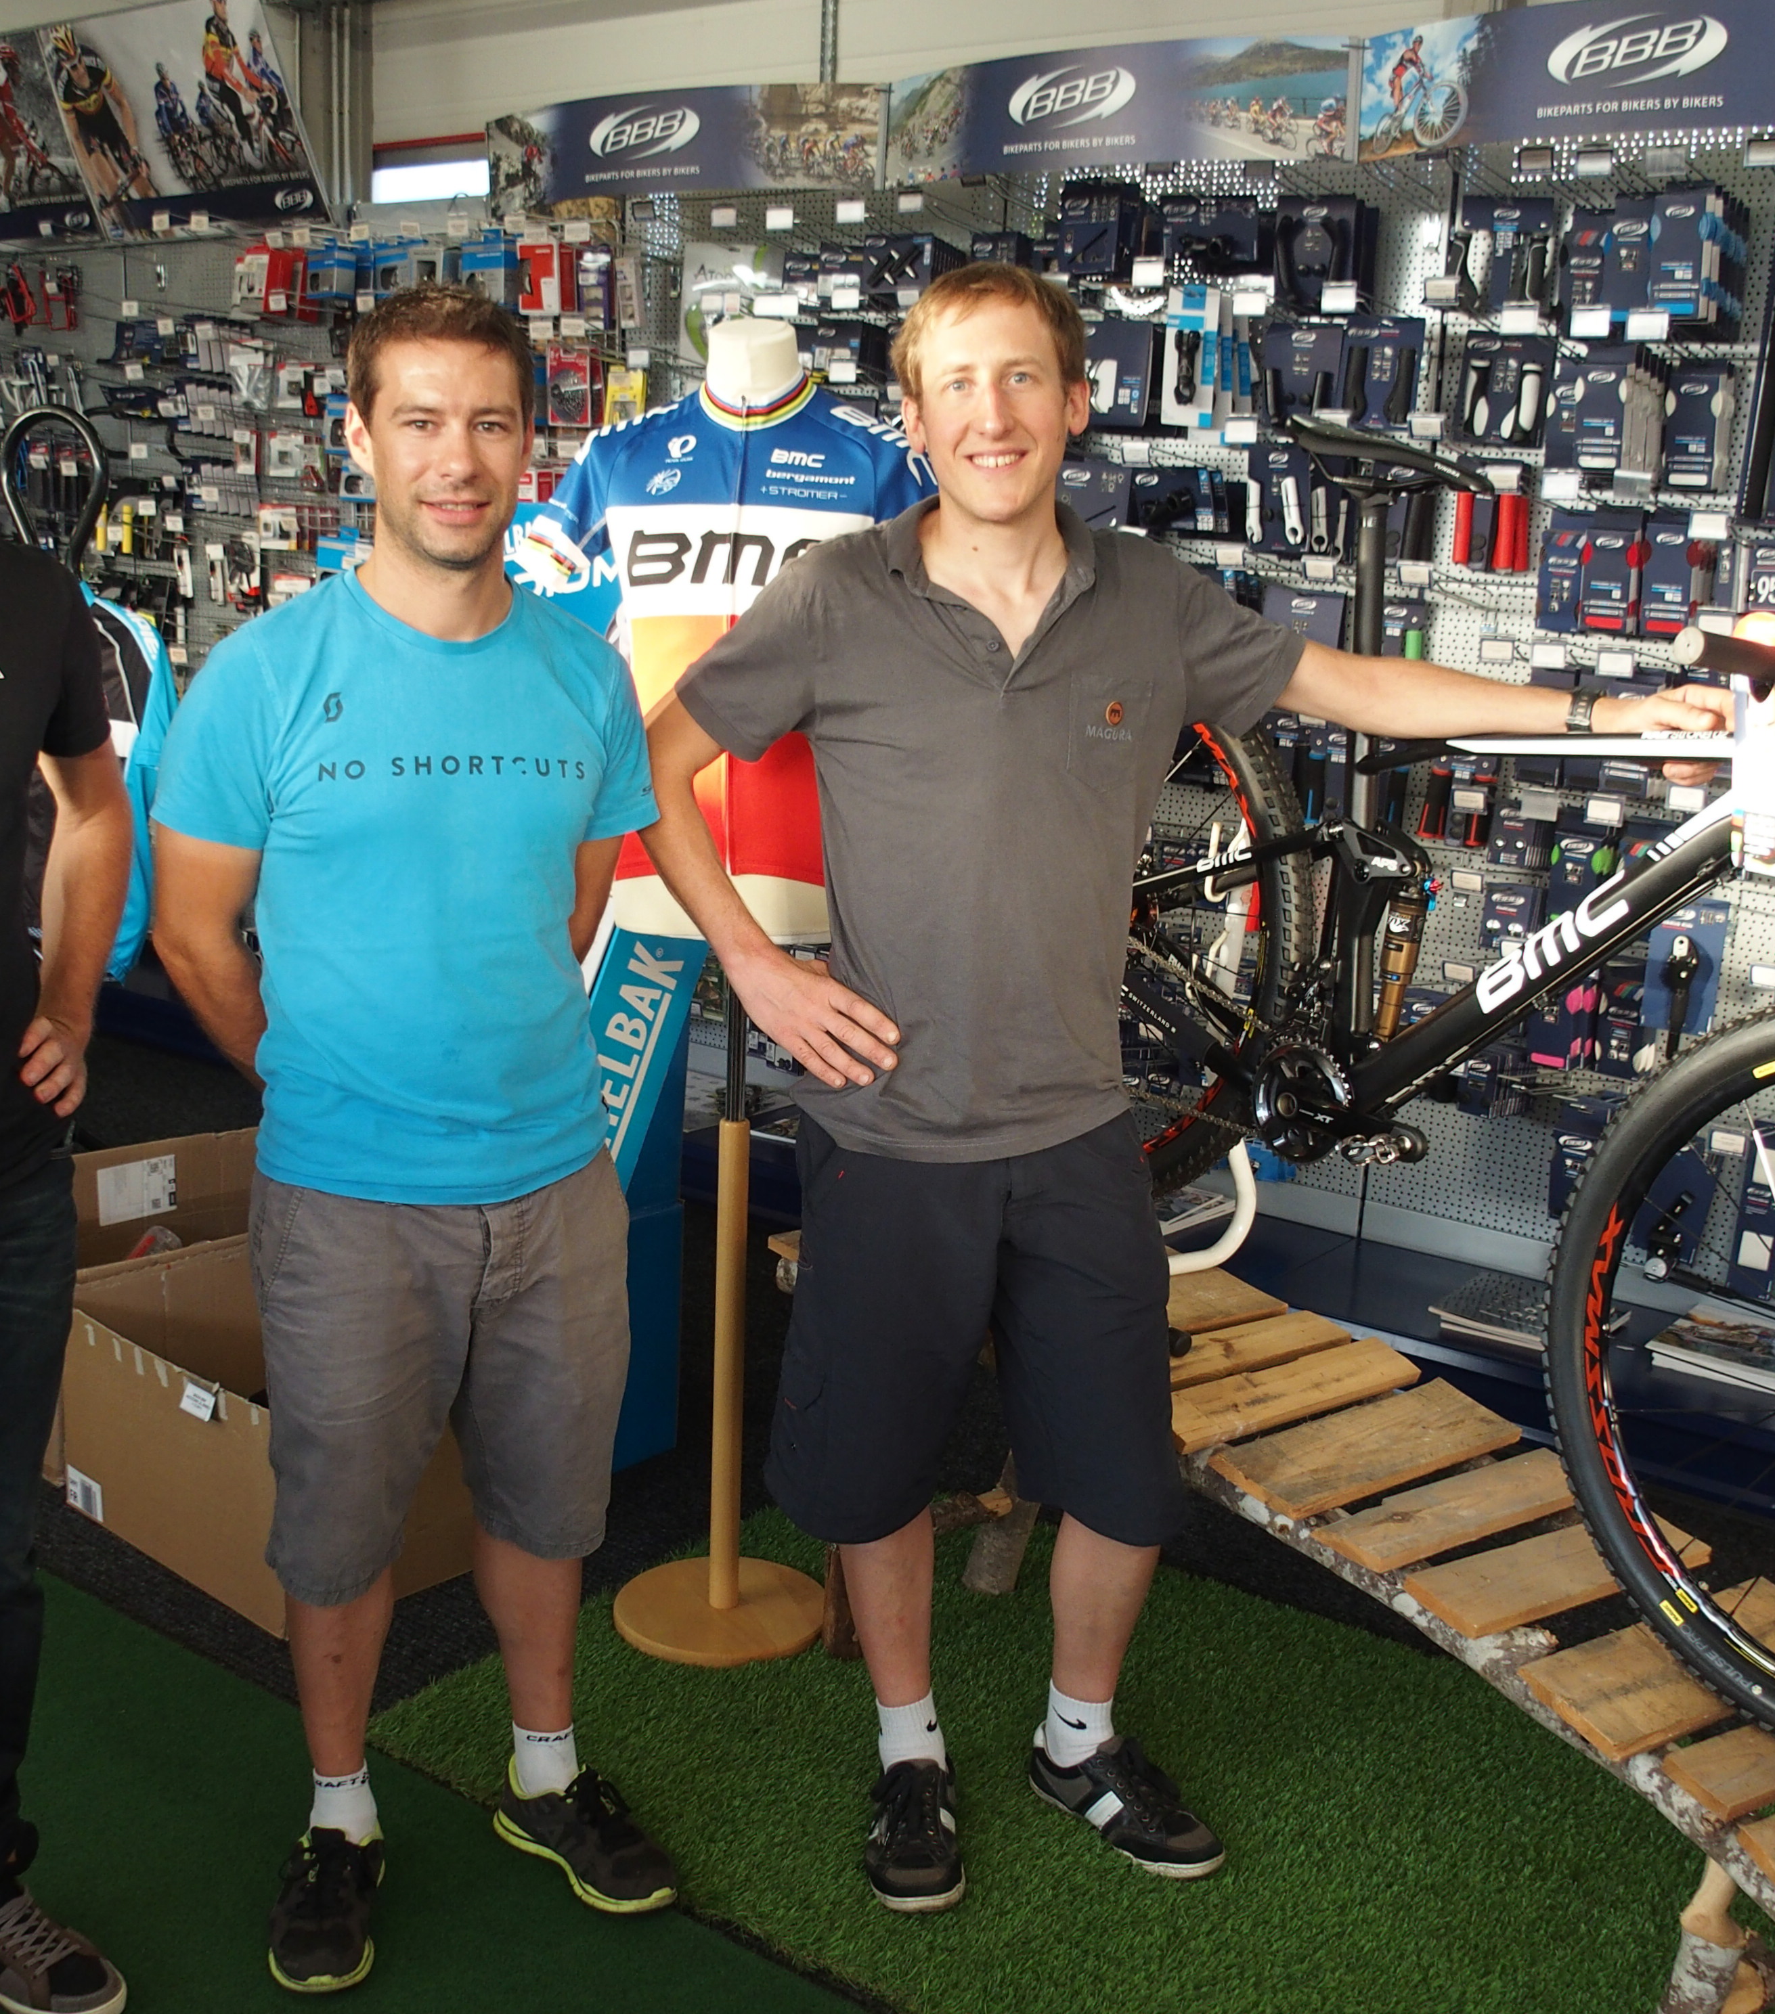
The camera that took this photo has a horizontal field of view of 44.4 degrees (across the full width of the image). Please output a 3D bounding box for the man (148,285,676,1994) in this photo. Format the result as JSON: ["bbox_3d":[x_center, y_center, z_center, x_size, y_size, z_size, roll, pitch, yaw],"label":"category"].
[{"bbox_3d":[-0.512,0.155,2.341,0.540,1.776,0.400,-4,15,-25],"label":"man"}]

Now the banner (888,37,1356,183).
[{"bbox_3d":[0.355,-1.607,3.890,0.980,0.195,0.130,11,16,33],"label":"banner"}]

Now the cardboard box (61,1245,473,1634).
[{"bbox_3d":[-0.917,0.637,3.345,0.590,0.345,0.400,14,18,41],"label":"cardboard box"}]

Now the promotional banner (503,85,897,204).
[{"bbox_3d":[-0.461,-1.772,4.446,0.980,0.195,0.130,11,16,33],"label":"promotional banner"}]

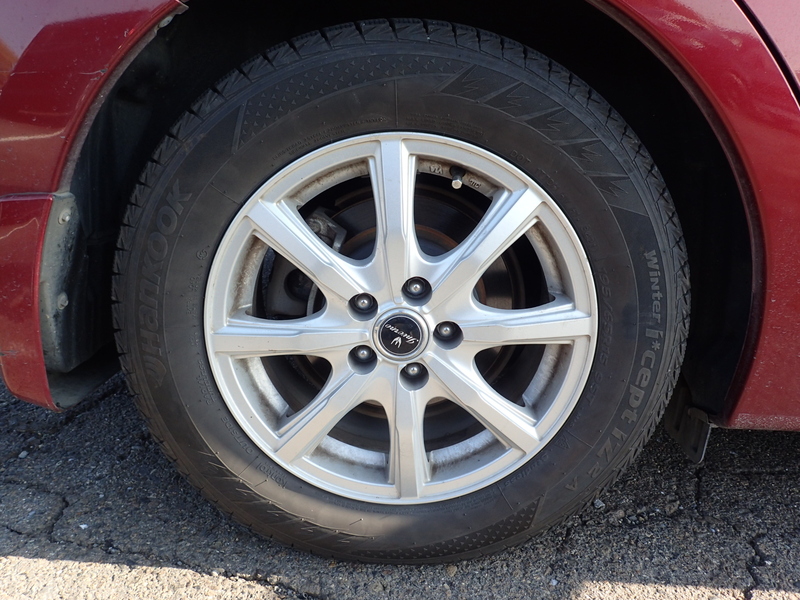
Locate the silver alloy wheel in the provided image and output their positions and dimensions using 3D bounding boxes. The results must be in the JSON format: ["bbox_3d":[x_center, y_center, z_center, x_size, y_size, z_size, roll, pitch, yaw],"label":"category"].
[{"bbox_3d":[0.001,0.015,0.688,0.415,0.415,0.168,0,16,0],"label":"silver alloy wheel"}]

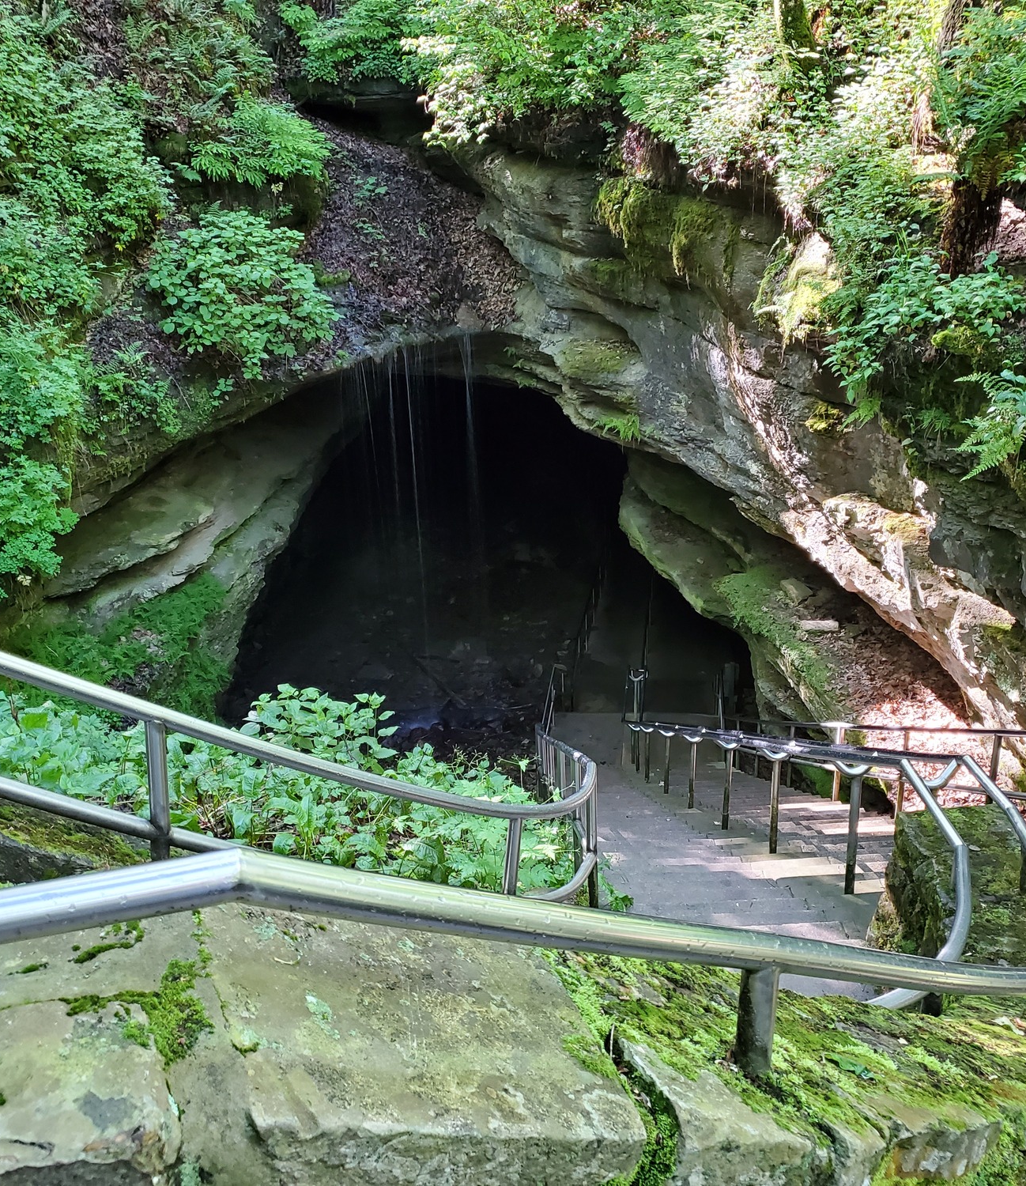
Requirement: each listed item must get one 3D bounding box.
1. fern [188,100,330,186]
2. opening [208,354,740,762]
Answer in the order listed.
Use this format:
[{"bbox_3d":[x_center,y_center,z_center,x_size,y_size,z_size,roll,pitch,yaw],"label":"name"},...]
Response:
[{"bbox_3d":[-3.400,-6.020,15.900,1.900,0.950,1.300,-5,21,-10],"label":"fern"},{"bbox_3d":[-0.450,-0.460,19.300,8.500,6.400,2.000,-2,21,-1],"label":"opening"}]

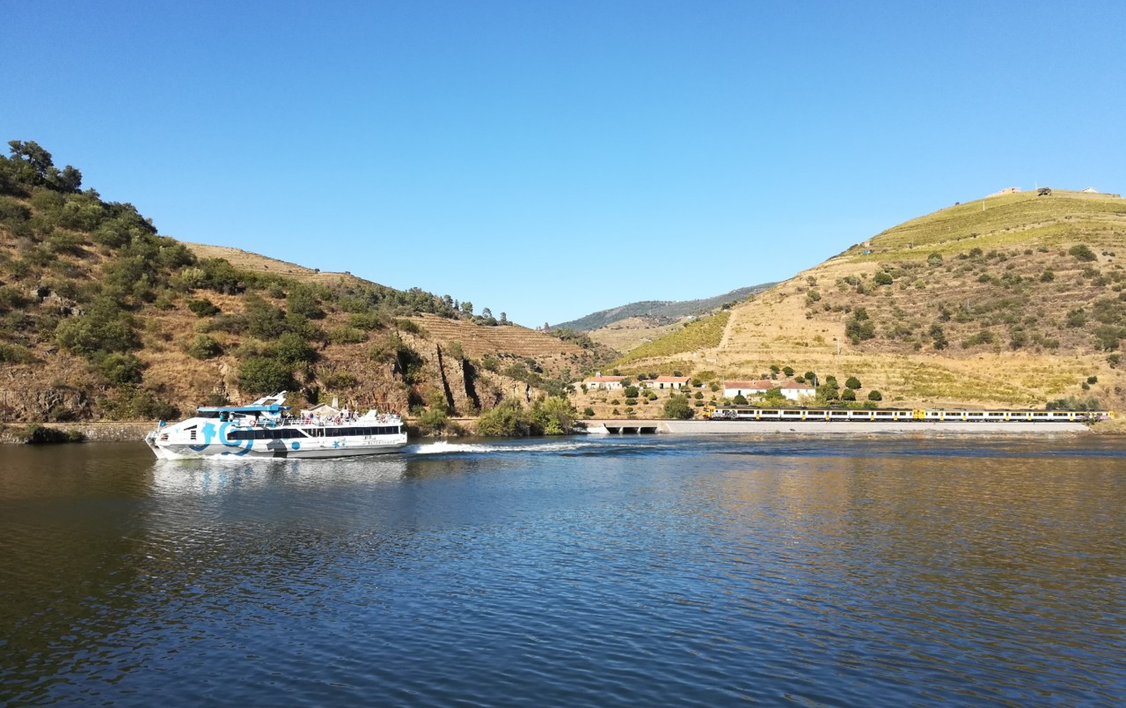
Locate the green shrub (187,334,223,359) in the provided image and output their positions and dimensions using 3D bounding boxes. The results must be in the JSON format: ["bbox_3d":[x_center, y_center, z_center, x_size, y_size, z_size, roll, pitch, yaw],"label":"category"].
[{"bbox_3d":[-83.920,-1.750,198.000,7.580,6.180,7.000,2,-4,-23],"label":"green shrub"}]

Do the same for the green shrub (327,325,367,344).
[{"bbox_3d":[-57.710,-5.290,226.000,10.020,5.170,7.500,1,-4,-14],"label":"green shrub"}]

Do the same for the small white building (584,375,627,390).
[{"bbox_3d":[17.351,11.217,337.000,16.000,5.400,7.000,-1,-4,21],"label":"small white building"}]

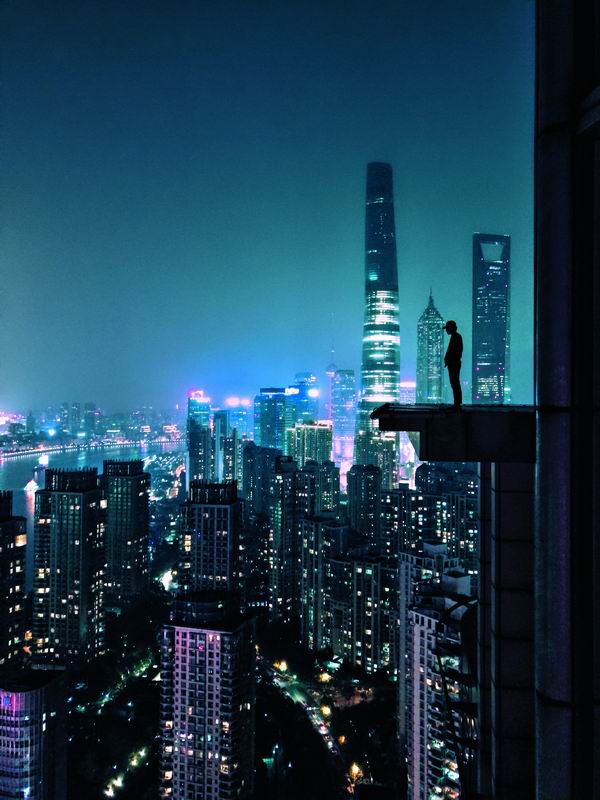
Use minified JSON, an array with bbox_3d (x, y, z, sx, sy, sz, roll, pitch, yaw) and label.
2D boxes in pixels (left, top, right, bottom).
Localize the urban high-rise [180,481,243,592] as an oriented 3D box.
[{"bbox_3d":[-54.710,115.550,400.000,34.000,132.000,27.000,0,0,6],"label":"urban high-rise"}]

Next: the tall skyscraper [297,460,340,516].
[{"bbox_3d":[17.780,120.900,622.000,38.000,123.000,28.000,0,0,12],"label":"tall skyscraper"}]

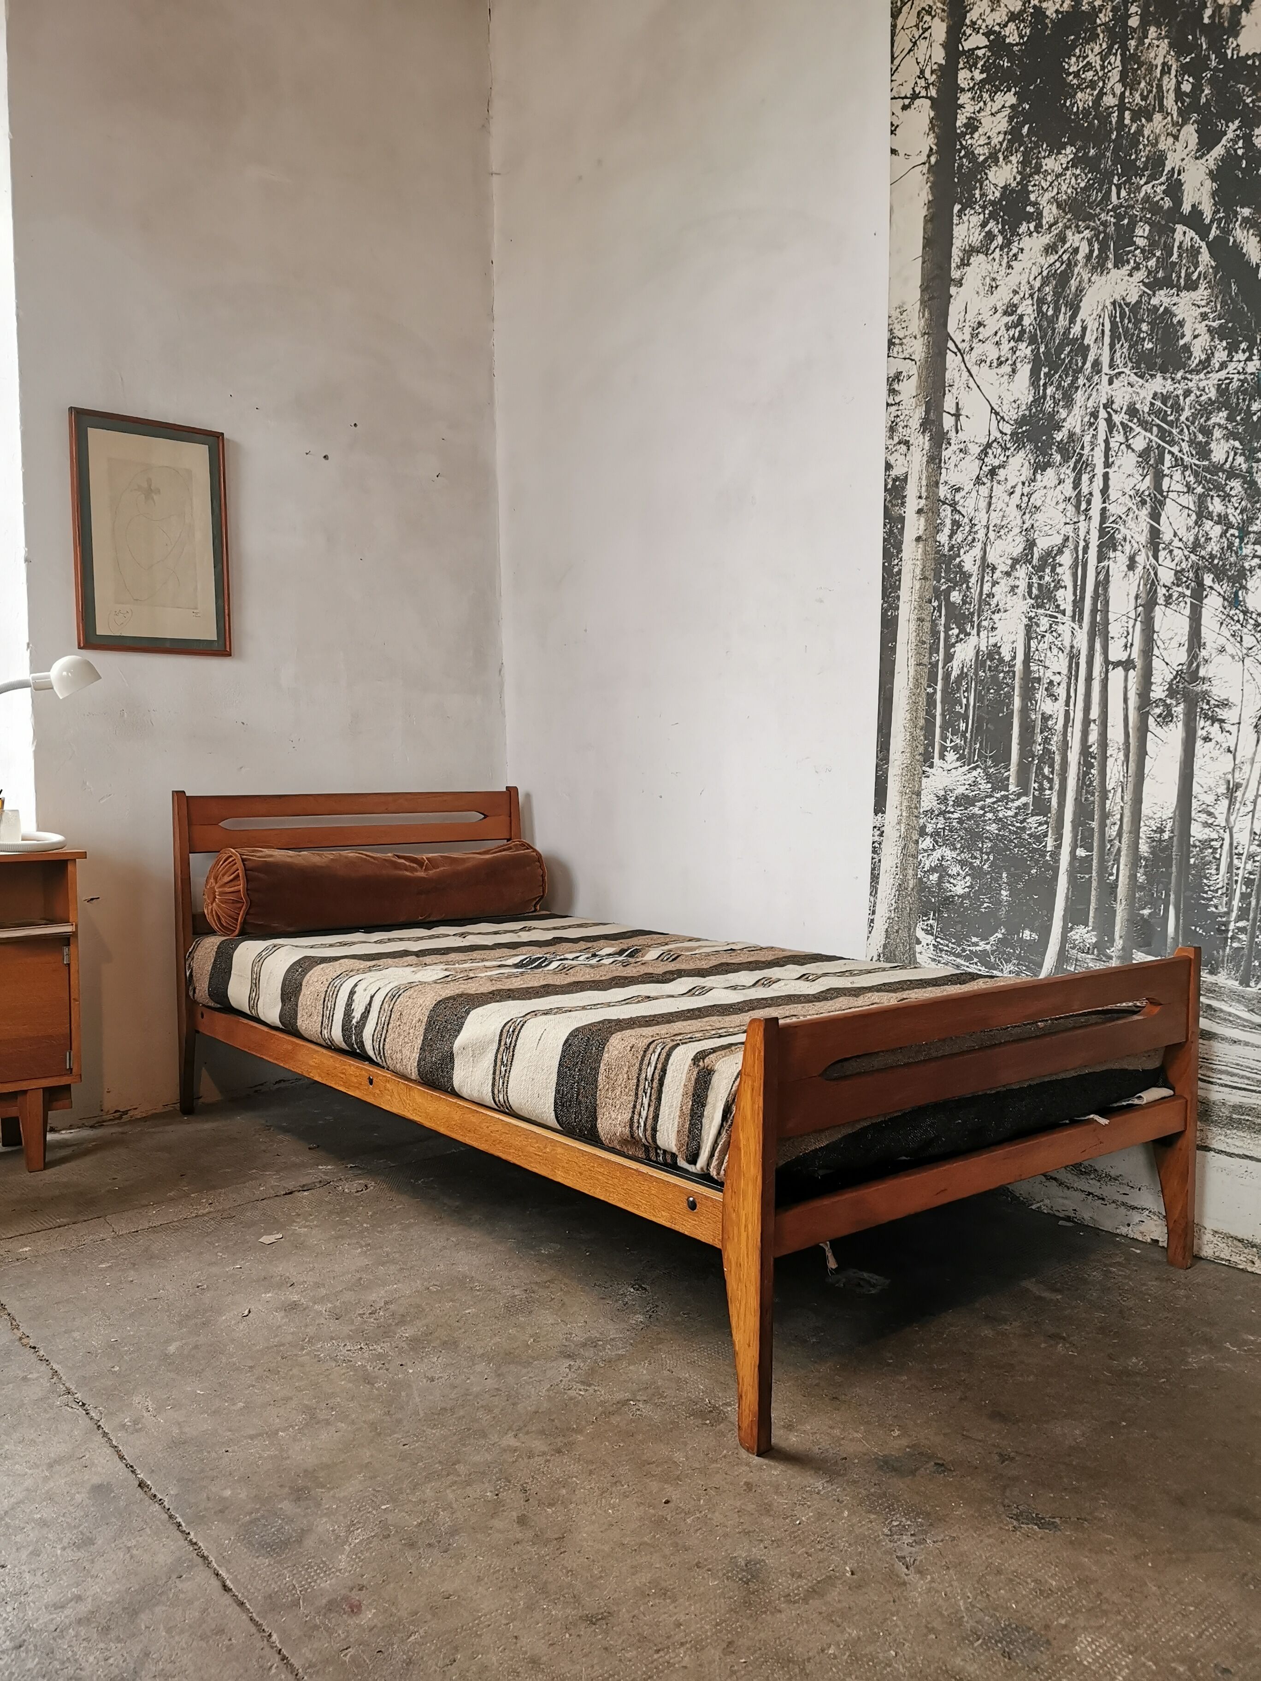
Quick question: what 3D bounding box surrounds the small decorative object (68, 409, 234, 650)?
[{"bbox_3d":[-1.106,-0.700,3.038,0.363,0.530,0.022,-3,4,-44],"label":"small decorative object"}]

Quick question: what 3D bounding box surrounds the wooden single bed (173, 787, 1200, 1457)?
[{"bbox_3d":[-0.086,0.287,2.613,0.960,0.760,2.020,-2,4,-38],"label":"wooden single bed"}]

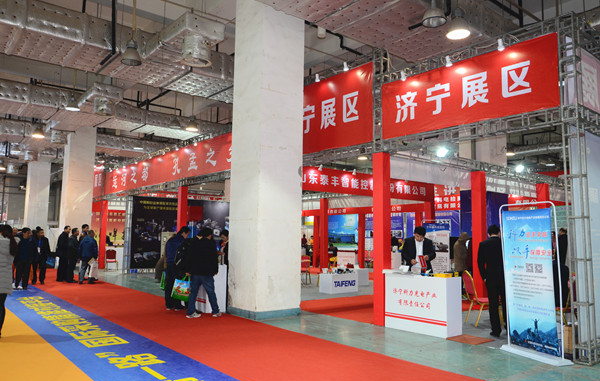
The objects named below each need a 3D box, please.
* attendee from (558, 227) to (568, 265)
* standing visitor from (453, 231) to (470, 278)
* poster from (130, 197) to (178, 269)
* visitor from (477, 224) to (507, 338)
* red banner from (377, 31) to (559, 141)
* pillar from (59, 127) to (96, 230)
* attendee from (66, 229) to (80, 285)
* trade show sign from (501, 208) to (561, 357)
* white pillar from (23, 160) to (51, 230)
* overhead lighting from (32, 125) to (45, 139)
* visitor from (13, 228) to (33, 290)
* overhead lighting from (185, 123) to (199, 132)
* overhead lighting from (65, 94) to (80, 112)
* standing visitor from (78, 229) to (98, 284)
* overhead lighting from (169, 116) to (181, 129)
[{"bbox_3d":[6.030,1.756,10.215,0.500,1.750,0.350,3,-6,-23],"label":"attendee"},{"bbox_3d":[4.151,1.901,11.447,0.380,1.650,0.500,3,-6,-21],"label":"standing visitor"},{"bbox_3d":[-5.496,1.646,17.523,2.088,2.702,0.060,5,-7,-41],"label":"poster"},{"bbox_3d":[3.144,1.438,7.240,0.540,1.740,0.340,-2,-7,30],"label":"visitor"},{"bbox_3d":[2.456,-1.509,7.024,0.050,1.010,2.930,6,-8,-41],"label":"red banner"},{"bbox_3d":[-9.744,0.331,19.622,1.050,6.000,1.050,5,-7,-41],"label":"pillar"},{"bbox_3d":[-7.000,2.007,13.986,0.380,1.670,0.500,3,-6,-23],"label":"attendee"},{"bbox_3d":[3.097,1.186,5.990,0.280,1.980,0.880,4,-7,-25],"label":"trade show sign"},{"bbox_3d":[-14.980,0.995,25.636,1.050,5.700,1.050,5,-7,-41],"label":"white pillar"},{"bbox_3d":[-10.478,-2.446,18.000,0.500,0.580,0.500,5,-7,-41],"label":"overhead lighting"},{"bbox_3d":[-7.479,1.832,12.172,0.530,1.640,0.380,5,-7,-40],"label":"visitor"},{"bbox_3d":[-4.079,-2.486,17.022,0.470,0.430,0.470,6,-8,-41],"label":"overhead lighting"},{"bbox_3d":[-7.290,-2.853,14.439,0.470,0.520,0.470,6,-8,-41],"label":"overhead lighting"},{"bbox_3d":[-6.439,1.998,13.767,0.530,1.640,0.450,-2,-6,30],"label":"standing visitor"},{"bbox_3d":[-4.635,-2.538,16.656,0.460,0.440,0.460,6,-8,-41],"label":"overhead lighting"}]

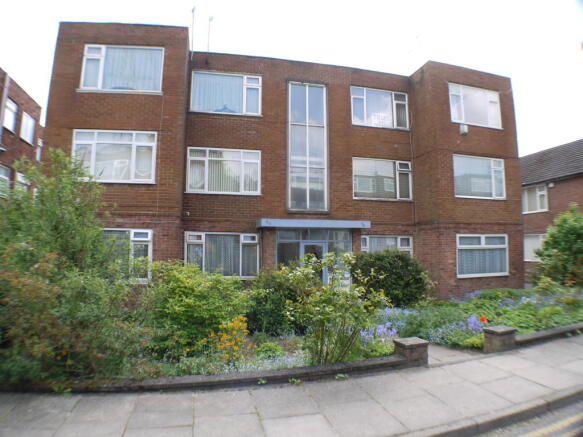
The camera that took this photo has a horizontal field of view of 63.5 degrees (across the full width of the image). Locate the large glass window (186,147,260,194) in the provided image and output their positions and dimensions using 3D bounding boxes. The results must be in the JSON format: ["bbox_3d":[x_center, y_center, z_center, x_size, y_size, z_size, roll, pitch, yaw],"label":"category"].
[{"bbox_3d":[-2.072,-1.456,14.658,2.320,1.400,0.120,1,-5,-16],"label":"large glass window"}]

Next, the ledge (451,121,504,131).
[{"bbox_3d":[6.392,-3.198,16.247,2.100,0.080,0.150,2,-6,-15],"label":"ledge"}]

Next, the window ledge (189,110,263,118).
[{"bbox_3d":[-2.110,-3.340,15.143,2.380,0.080,0.150,2,-6,-15],"label":"window ledge"}]

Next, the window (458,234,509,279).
[{"bbox_3d":[6.133,1.201,15.100,1.850,1.370,0.140,1,-7,-14],"label":"window"}]

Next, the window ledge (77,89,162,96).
[{"bbox_3d":[-4.525,-3.336,12.415,2.270,0.090,0.140,1,-5,-16],"label":"window ledge"}]

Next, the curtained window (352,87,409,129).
[{"bbox_3d":[3.165,-3.939,16.807,2.200,1.390,0.120,2,-6,-15],"label":"curtained window"}]

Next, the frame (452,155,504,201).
[{"bbox_3d":[6.137,-1.335,15.350,1.870,1.370,0.140,1,-7,-14],"label":"frame"}]

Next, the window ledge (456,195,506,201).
[{"bbox_3d":[6.413,-0.719,15.998,2.100,0.080,0.150,2,-6,-15],"label":"window ledge"}]

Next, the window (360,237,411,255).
[{"bbox_3d":[3.143,1.257,15.600,1.880,1.350,0.140,1,-7,-14],"label":"window"}]

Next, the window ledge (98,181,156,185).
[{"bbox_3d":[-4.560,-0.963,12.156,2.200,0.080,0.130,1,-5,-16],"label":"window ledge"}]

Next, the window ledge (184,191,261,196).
[{"bbox_3d":[-2.161,-0.789,14.873,2.380,0.080,0.150,2,-6,-15],"label":"window ledge"}]

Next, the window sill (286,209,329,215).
[{"bbox_3d":[0.571,-0.231,15.550,1.420,0.120,0.160,1,-5,-16],"label":"window sill"}]

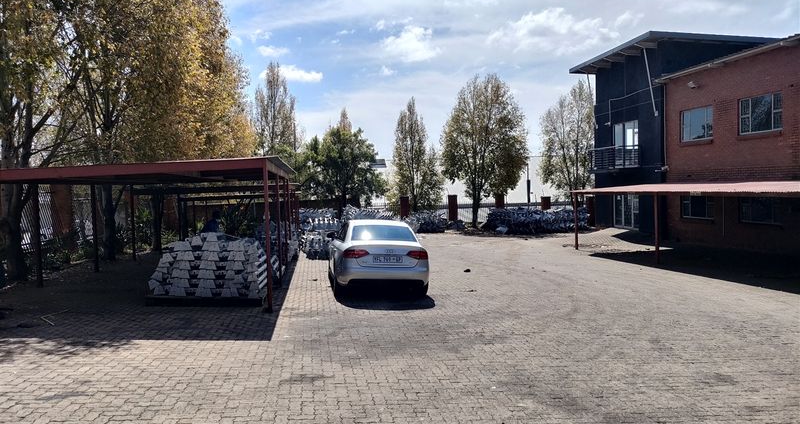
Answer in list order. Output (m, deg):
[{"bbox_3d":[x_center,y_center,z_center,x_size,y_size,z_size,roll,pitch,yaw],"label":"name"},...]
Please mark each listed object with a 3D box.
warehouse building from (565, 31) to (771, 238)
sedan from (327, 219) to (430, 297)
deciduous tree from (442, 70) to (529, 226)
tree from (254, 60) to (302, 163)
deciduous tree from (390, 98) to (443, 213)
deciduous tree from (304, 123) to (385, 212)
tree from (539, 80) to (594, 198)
[{"bbox_3d":[13.206,-3.302,29.522,7.500,8.300,8.000,-2,3,-7],"label":"warehouse building"},{"bbox_3d":[-0.505,0.880,13.380,1.840,1.430,4.700,1,1,-7],"label":"sedan"},{"bbox_3d":[4.117,-2.972,30.400,4.250,7.400,4.250,-2,3,-7],"label":"deciduous tree"},{"bbox_3d":[-6.983,-4.010,35.000,2.700,8.900,2.700,-2,3,-7],"label":"tree"},{"bbox_3d":[0.873,-2.750,33.000,2.750,6.500,2.750,-2,3,-7],"label":"deciduous tree"},{"bbox_3d":[-2.606,-1.808,29.300,3.900,5.000,3.900,-2,3,-7],"label":"deciduous tree"},{"bbox_3d":[9.510,-3.317,34.500,3.700,7.900,3.700,-2,3,-7],"label":"tree"}]

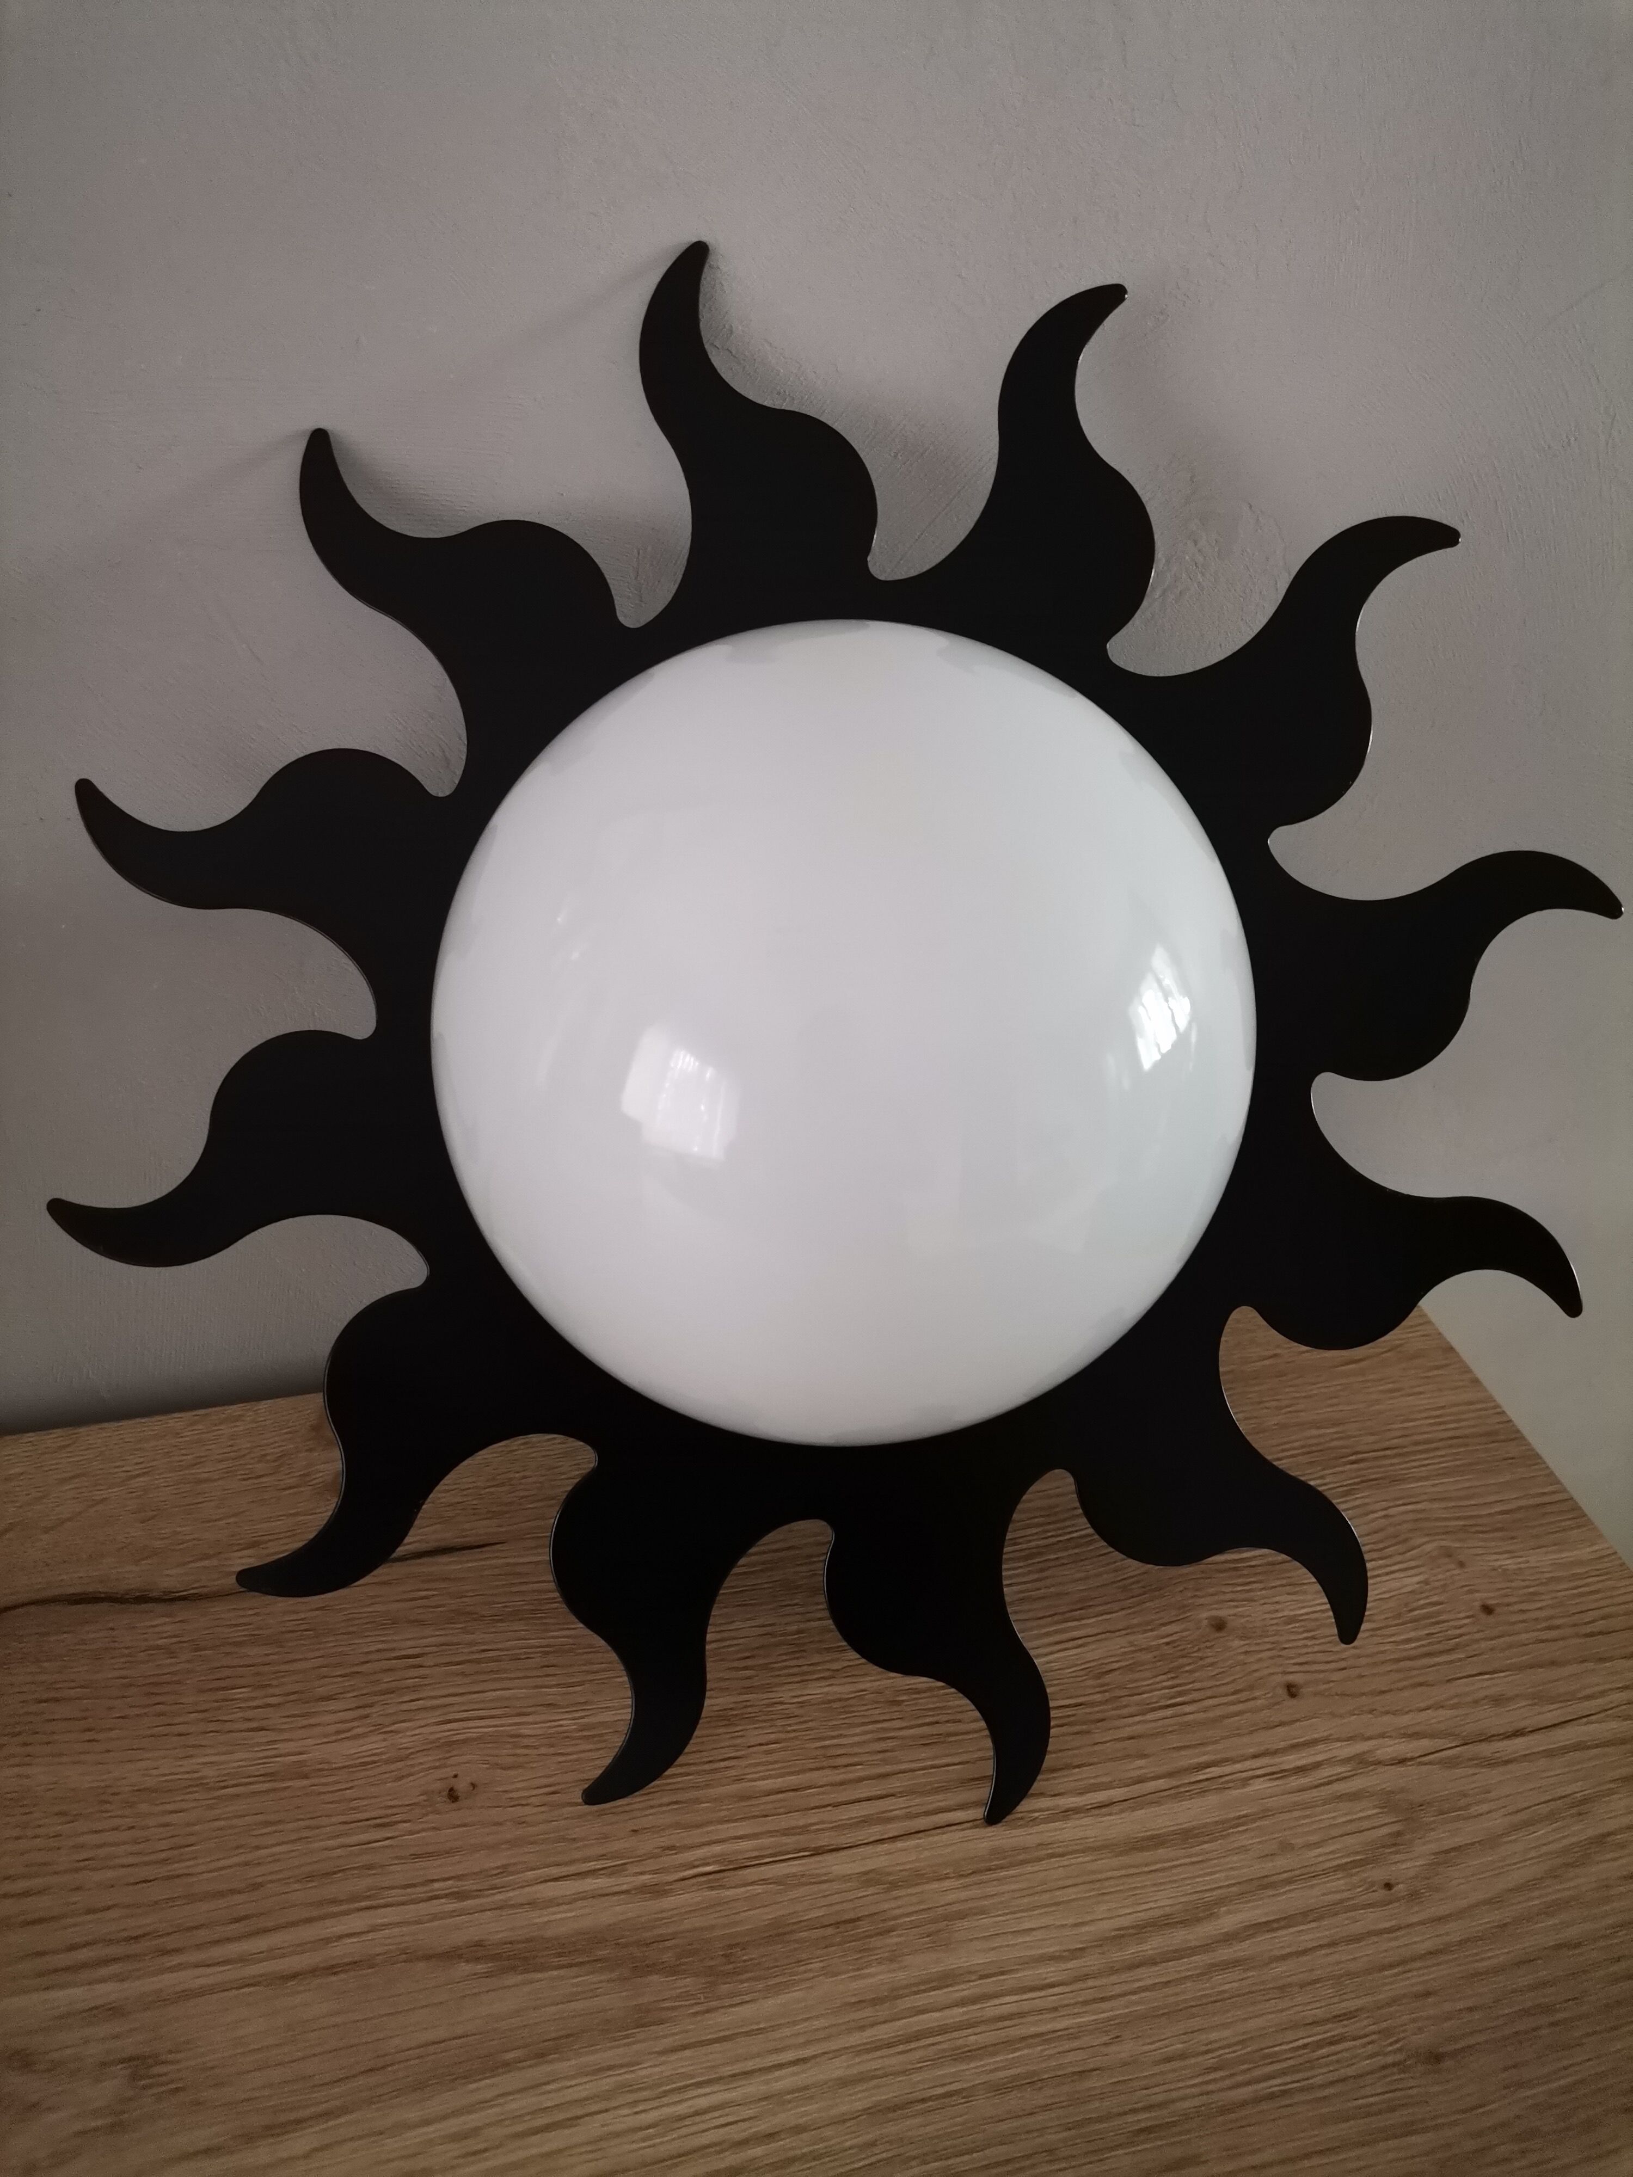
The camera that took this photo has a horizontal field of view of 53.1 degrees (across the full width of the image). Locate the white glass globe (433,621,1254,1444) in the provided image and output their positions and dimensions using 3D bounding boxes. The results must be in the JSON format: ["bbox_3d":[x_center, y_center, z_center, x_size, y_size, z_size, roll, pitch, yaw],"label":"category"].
[{"bbox_3d":[0.012,-0.014,0.476,0.260,0.260,0.088,0,3,-3],"label":"white glass globe"}]

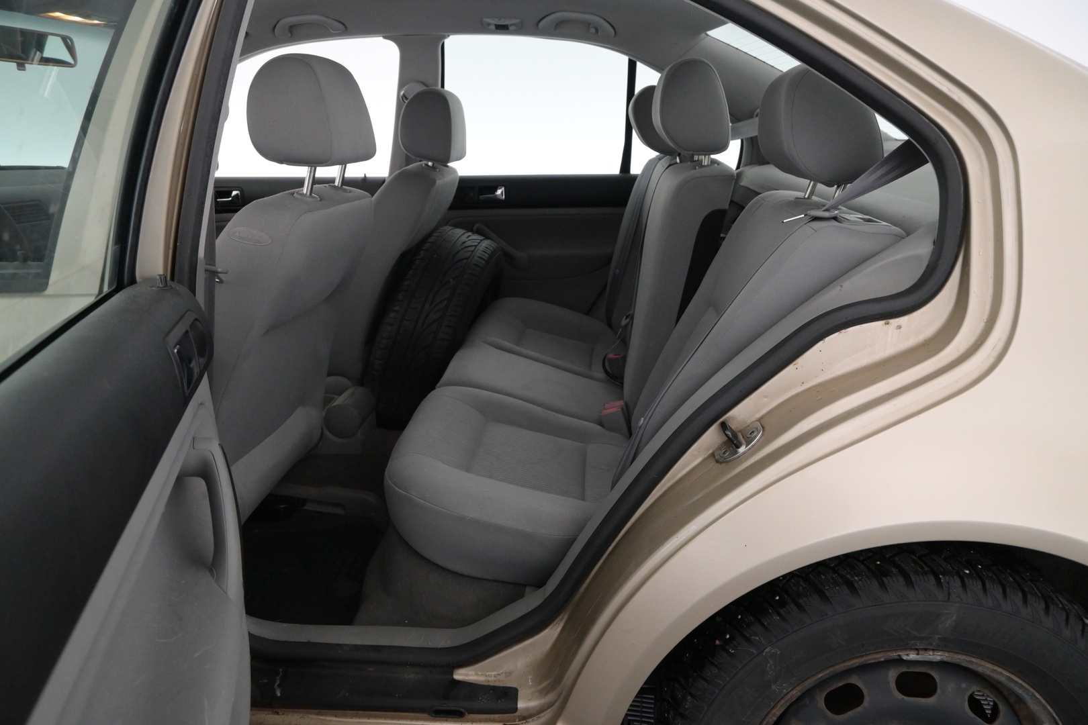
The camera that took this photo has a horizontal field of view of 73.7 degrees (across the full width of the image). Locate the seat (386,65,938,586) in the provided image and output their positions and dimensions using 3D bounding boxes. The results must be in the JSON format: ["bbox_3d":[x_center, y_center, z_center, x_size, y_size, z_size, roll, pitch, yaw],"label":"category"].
[{"bbox_3d":[0.146,-0.203,1.656,0.870,0.890,1.310,1,17,5],"label":"seat"}]

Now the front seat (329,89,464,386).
[{"bbox_3d":[-0.631,-0.275,2.079,0.860,0.960,0.520,1,17,5],"label":"front seat"}]

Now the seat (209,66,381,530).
[{"bbox_3d":[-0.725,-0.069,1.400,0.860,0.960,0.520,1,17,5],"label":"seat"}]

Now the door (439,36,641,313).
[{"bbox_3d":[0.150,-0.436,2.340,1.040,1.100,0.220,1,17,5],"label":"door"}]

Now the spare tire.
[{"bbox_3d":[-0.340,-0.103,2.106,0.210,0.630,0.630,25,17,-6],"label":"spare tire"}]

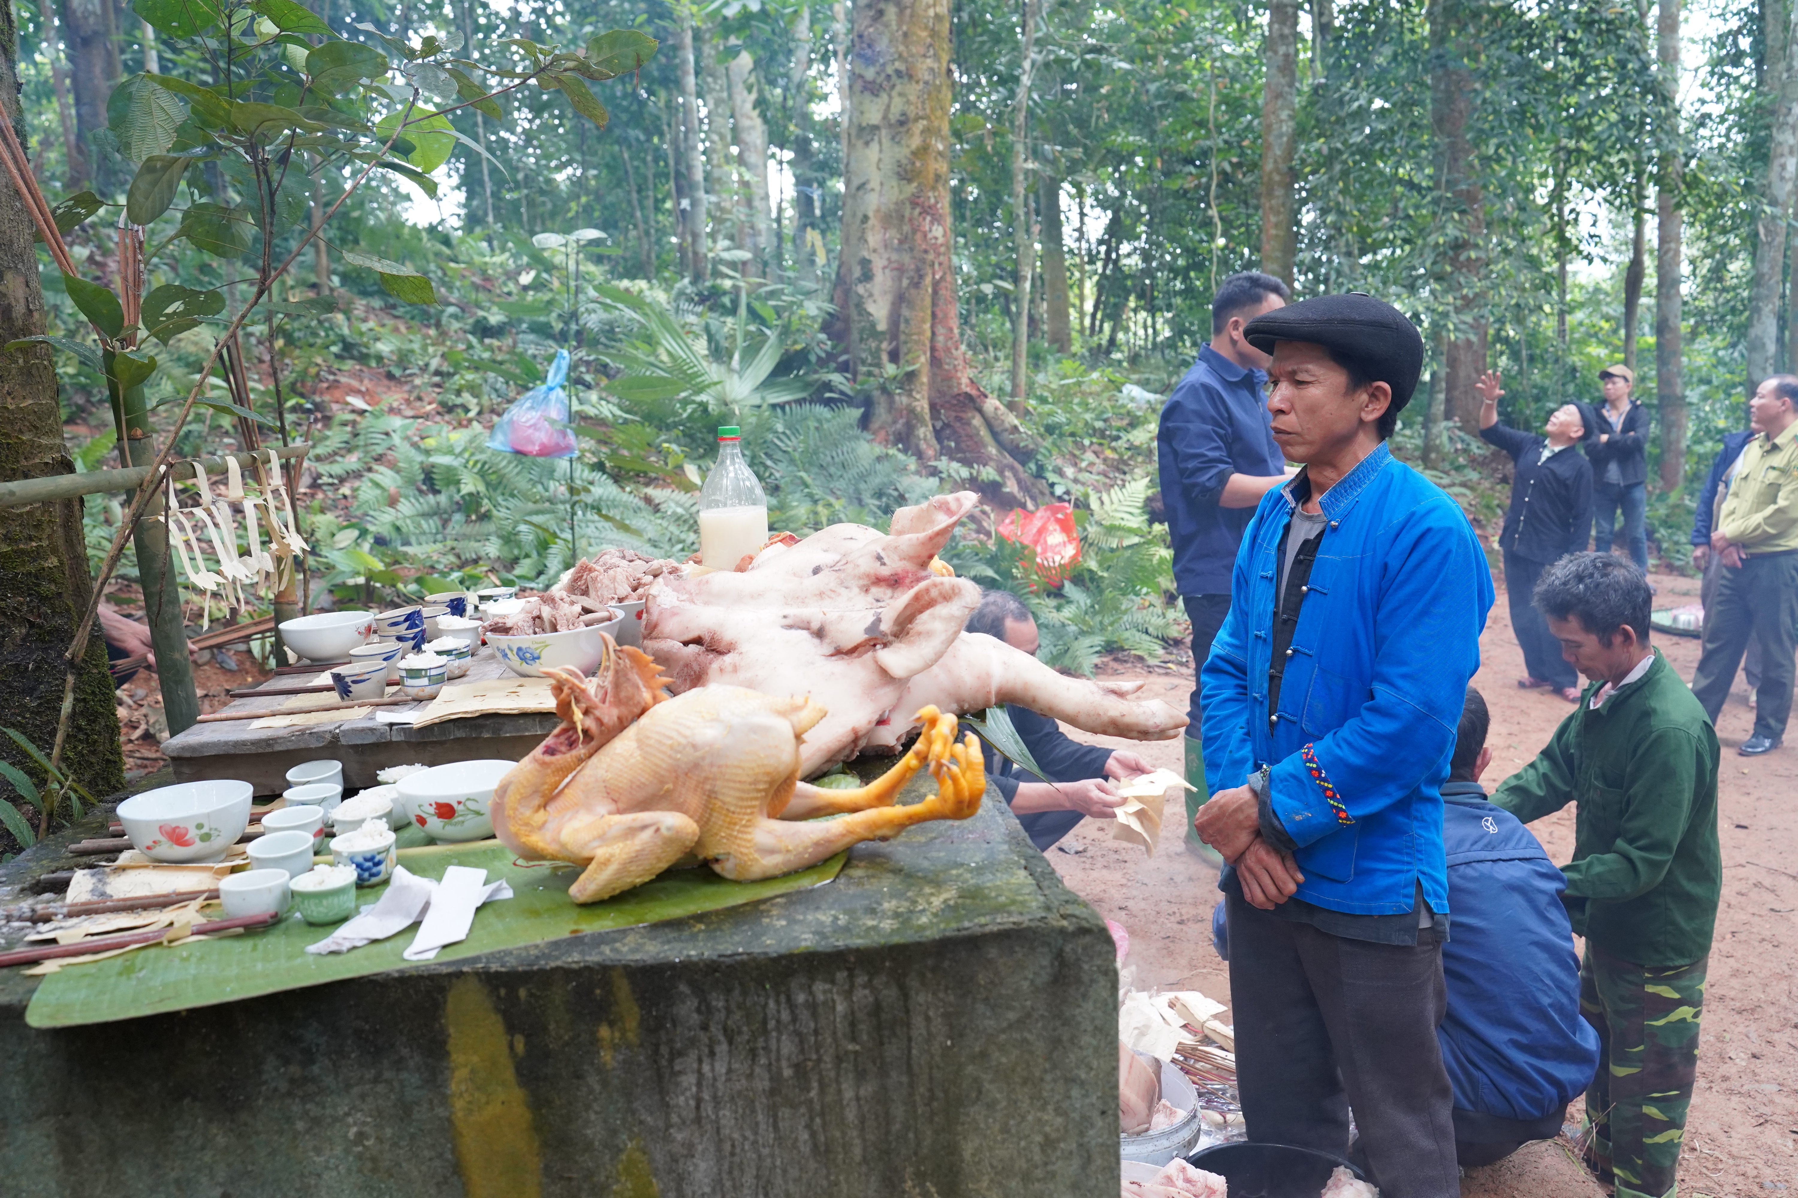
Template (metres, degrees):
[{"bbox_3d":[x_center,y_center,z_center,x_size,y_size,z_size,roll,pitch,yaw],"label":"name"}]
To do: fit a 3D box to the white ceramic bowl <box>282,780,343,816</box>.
[{"bbox_3d":[-0.626,0.225,1.498,0.057,0.037,0.057,-2,10,0],"label":"white ceramic bowl"}]

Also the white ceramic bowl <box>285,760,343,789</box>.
[{"bbox_3d":[-0.630,0.206,1.514,0.061,0.040,0.061,-3,10,0],"label":"white ceramic bowl"}]

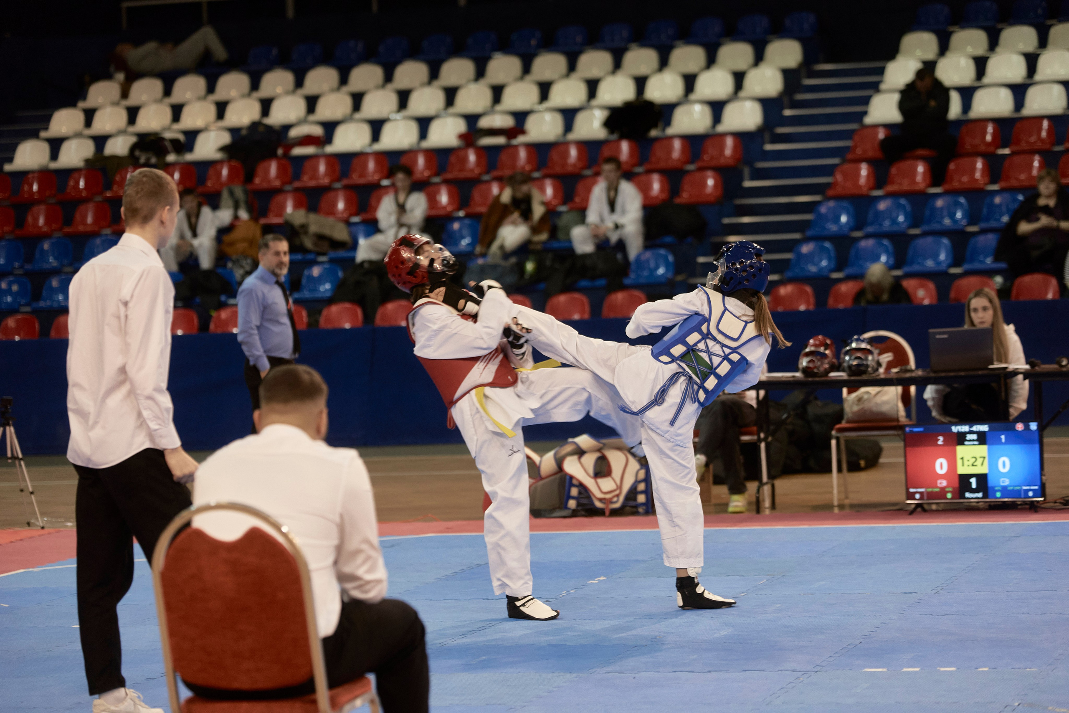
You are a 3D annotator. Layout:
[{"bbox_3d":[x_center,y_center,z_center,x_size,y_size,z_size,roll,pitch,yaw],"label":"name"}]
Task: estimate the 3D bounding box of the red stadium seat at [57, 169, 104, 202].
[{"bbox_3d":[-4.241,-1.598,33.288,0.400,0.295,0.380,-2,2,18],"label":"red stadium seat"}]

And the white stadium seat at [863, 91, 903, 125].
[{"bbox_3d":[3.368,-2.375,34.061,0.410,0.330,0.400,-2,2,16],"label":"white stadium seat"}]

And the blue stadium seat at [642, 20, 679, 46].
[{"bbox_3d":[1.319,-3.408,37.668,0.410,0.330,0.400,-2,2,16],"label":"blue stadium seat"}]

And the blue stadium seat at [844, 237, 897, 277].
[{"bbox_3d":[2.845,-0.843,30.187,0.410,0.330,0.400,-2,2,16],"label":"blue stadium seat"}]

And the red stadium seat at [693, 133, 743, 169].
[{"bbox_3d":[1.766,-1.958,34.076,0.390,0.320,0.372,-2,2,16],"label":"red stadium seat"}]

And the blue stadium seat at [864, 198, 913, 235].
[{"bbox_3d":[3.132,-1.242,31.580,0.390,0.320,0.372,-2,2,16],"label":"blue stadium seat"}]

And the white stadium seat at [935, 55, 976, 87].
[{"bbox_3d":[3.825,-2.597,32.458,0.365,0.295,0.350,-2,2,16],"label":"white stadium seat"}]

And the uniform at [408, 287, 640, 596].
[{"bbox_3d":[-0.043,0.354,14.749,0.900,1.250,0.550,-2,2,18],"label":"uniform"}]

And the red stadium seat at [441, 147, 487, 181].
[{"bbox_3d":[-0.636,-1.729,32.092,0.400,0.295,0.380,-2,2,18],"label":"red stadium seat"}]

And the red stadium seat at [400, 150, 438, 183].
[{"bbox_3d":[-1.084,-1.714,32.241,0.400,0.295,0.380,-2,2,18],"label":"red stadium seat"}]

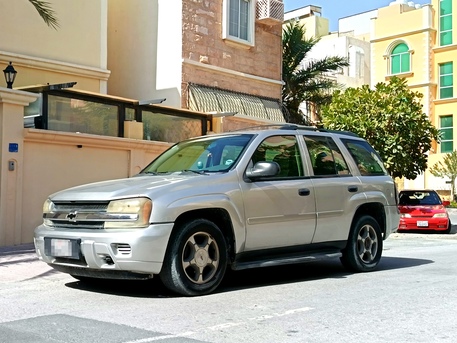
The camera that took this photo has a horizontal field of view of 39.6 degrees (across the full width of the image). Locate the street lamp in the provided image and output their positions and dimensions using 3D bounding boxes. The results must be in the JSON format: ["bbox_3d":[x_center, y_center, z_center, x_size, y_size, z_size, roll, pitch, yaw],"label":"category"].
[{"bbox_3d":[-3.762,-1.633,10.900,0.230,0.480,0.230,-3,-4,44],"label":"street lamp"}]

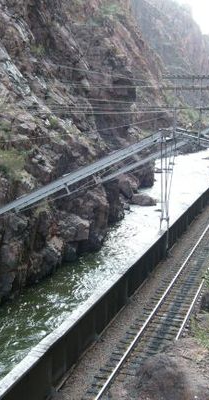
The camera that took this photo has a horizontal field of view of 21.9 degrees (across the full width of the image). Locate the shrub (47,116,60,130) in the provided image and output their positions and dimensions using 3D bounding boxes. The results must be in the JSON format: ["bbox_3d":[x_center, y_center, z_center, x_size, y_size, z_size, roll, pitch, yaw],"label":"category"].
[{"bbox_3d":[-6.245,-9.367,66.000,1.710,1.630,1.460,0,8,0],"label":"shrub"}]

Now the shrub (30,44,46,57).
[{"bbox_3d":[-10.163,-23.021,83.000,2.460,1.760,2.090,0,8,0],"label":"shrub"}]

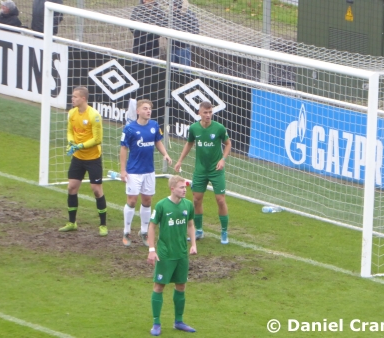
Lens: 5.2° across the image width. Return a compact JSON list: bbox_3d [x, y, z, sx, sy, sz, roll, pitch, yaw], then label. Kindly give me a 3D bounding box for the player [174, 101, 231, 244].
[{"bbox_3d":[0.138,0.019,53.880,0.720,1.798,0.460,4,9,12],"label":"player"}]

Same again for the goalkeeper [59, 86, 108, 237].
[{"bbox_3d":[-1.402,-0.122,54.102,0.640,1.900,0.500,8,11,33],"label":"goalkeeper"}]

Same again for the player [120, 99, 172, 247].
[{"bbox_3d":[-0.589,0.033,53.425,0.640,1.861,0.430,-2,10,-27],"label":"player"}]

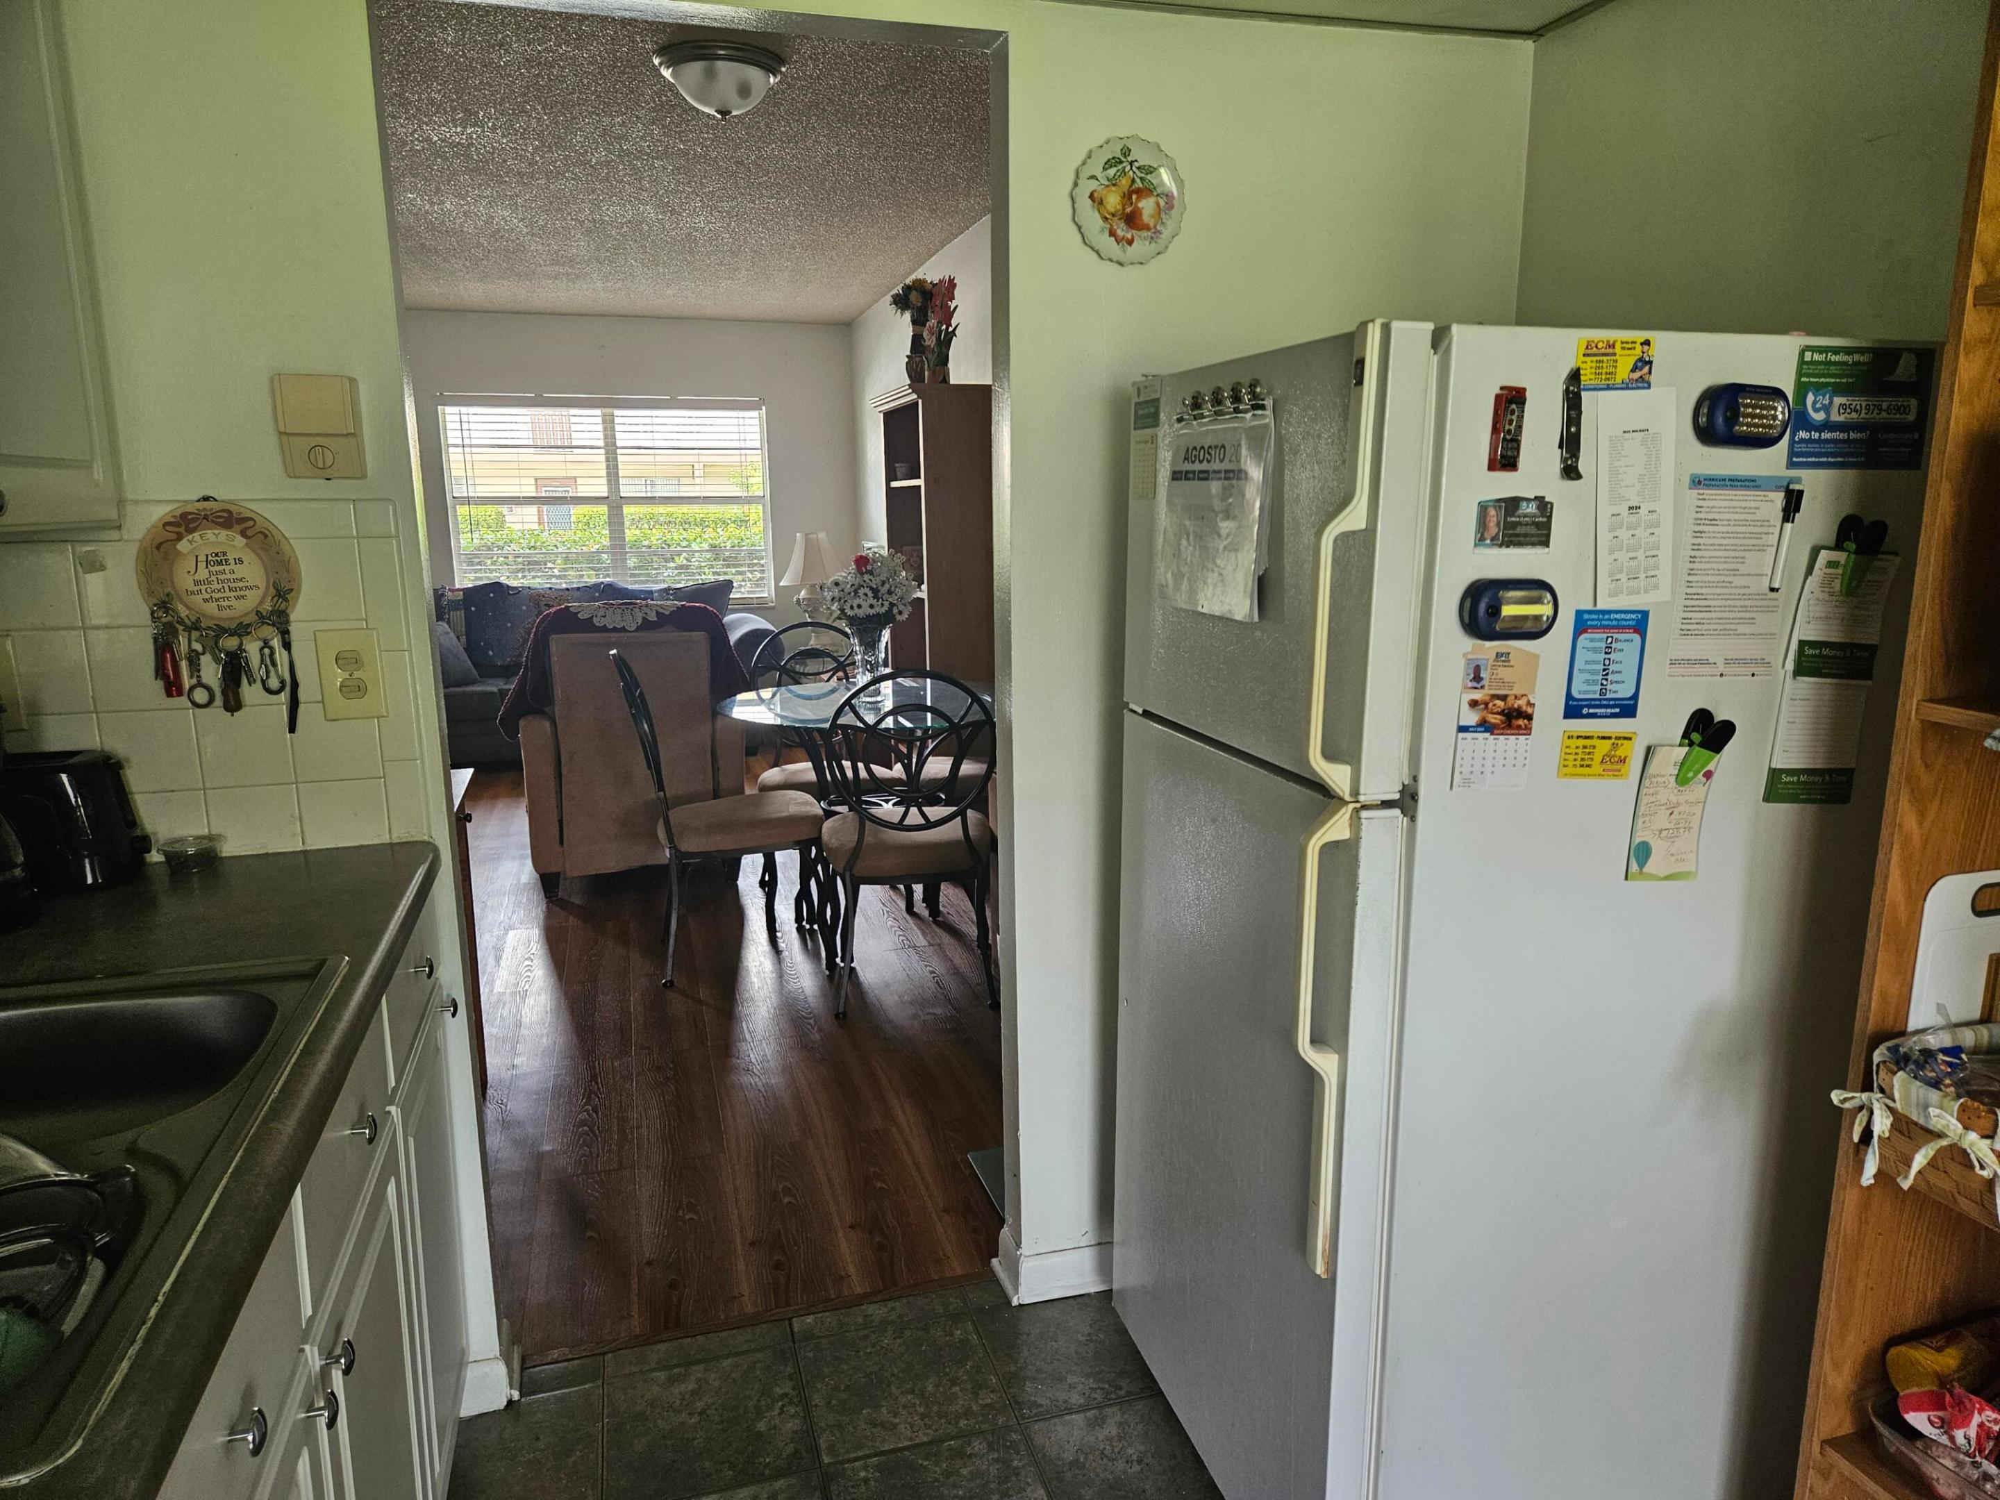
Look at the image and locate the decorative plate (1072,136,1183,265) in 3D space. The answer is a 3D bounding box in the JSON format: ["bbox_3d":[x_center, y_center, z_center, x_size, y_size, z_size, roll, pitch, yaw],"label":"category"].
[{"bbox_3d":[0.191,-0.817,1.983,0.181,0.183,0.022,-4,12,-15],"label":"decorative plate"}]

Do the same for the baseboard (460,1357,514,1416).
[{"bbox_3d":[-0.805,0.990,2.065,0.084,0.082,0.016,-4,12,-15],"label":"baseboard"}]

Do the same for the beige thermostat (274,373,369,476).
[{"bbox_3d":[-0.877,-0.416,1.718,0.096,0.129,0.031,-4,12,-16],"label":"beige thermostat"}]

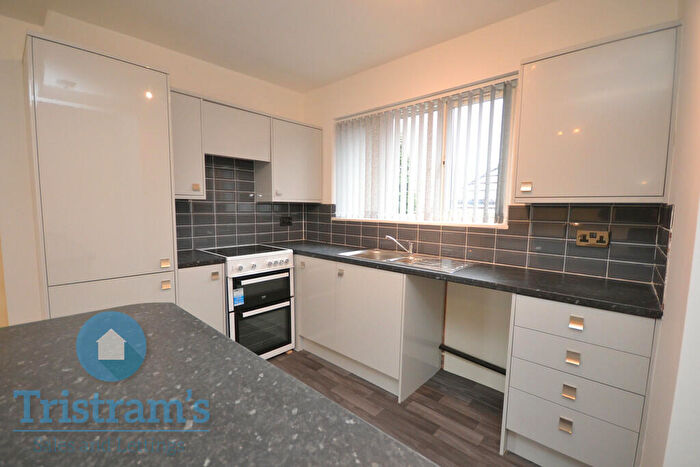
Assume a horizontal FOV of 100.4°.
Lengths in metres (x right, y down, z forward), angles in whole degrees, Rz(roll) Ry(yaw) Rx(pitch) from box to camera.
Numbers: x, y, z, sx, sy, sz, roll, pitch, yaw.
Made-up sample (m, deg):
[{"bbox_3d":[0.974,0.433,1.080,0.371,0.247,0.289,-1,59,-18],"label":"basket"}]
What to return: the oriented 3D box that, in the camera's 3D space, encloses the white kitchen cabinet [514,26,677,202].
[{"bbox_3d":[1.291,-0.544,1.589,0.616,0.768,0.310,5,6,40],"label":"white kitchen cabinet"}]

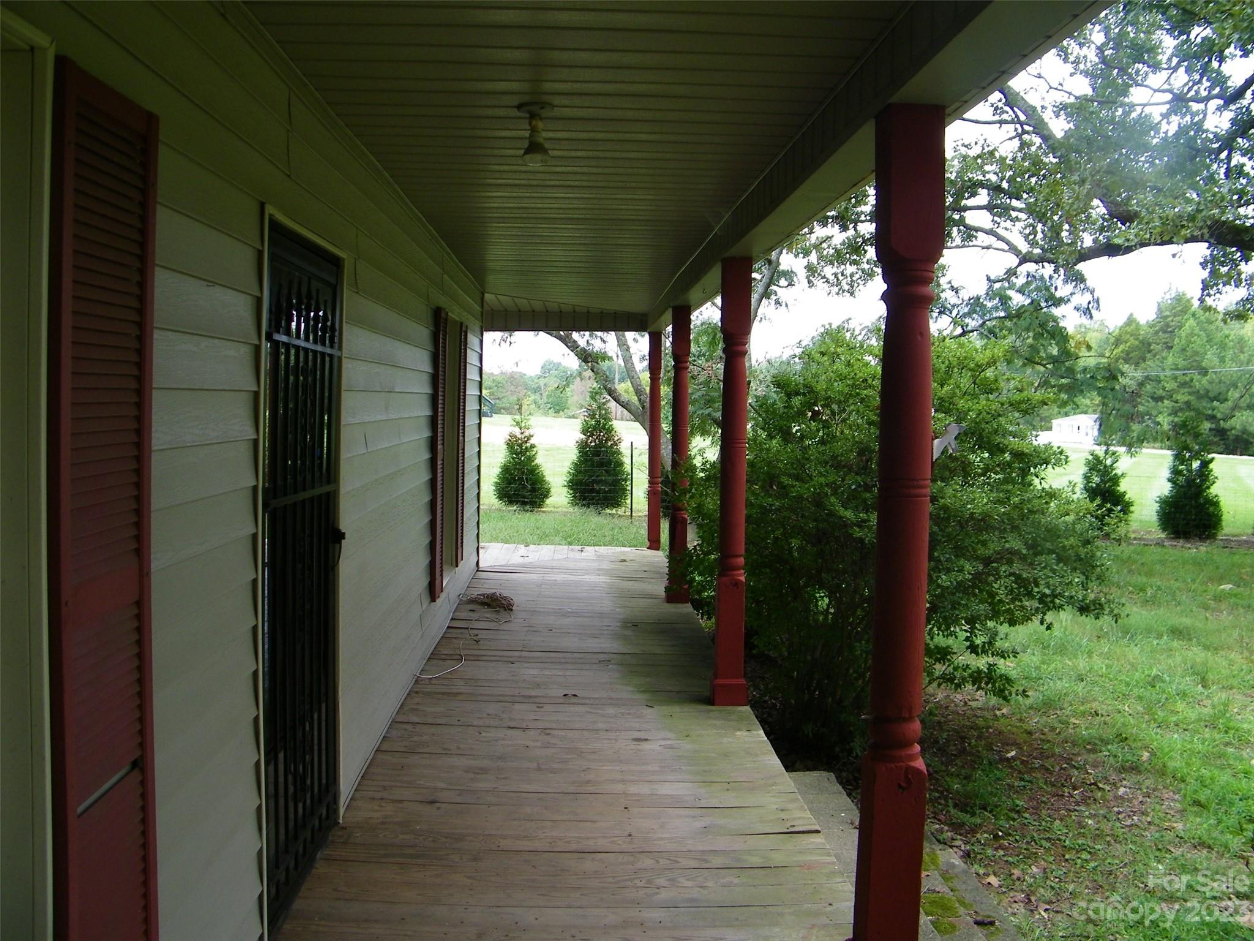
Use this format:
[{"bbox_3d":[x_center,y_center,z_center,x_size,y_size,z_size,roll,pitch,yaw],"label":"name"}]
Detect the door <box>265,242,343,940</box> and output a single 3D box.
[{"bbox_3d":[-1.021,0.313,3.272,0.055,2.040,0.870,1,4,-3],"label":"door"}]

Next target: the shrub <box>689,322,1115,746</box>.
[{"bbox_3d":[1.639,0.384,6.631,2.400,2.580,2.400,1,4,-3],"label":"shrub"}]

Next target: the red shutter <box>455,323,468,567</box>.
[{"bbox_3d":[-1.203,-0.194,7.357,0.035,1.720,0.340,1,4,-3],"label":"red shutter"}]

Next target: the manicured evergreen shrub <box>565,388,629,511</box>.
[{"bbox_3d":[-0.542,-0.373,19.015,1.200,2.280,1.200,1,4,-3],"label":"manicured evergreen shrub"}]

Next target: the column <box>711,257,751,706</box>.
[{"bbox_3d":[0.547,0.073,5.309,0.155,2.330,0.155,1,4,-3],"label":"column"}]

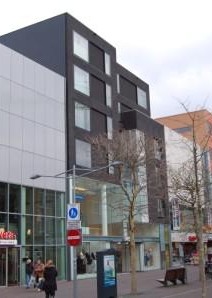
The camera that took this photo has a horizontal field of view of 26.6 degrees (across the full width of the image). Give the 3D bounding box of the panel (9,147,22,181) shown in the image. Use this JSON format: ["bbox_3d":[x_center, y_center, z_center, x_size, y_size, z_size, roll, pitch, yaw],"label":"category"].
[{"bbox_3d":[-6.284,1.194,30.951,0.100,2.517,1.280,-10,-16,30],"label":"panel"}]

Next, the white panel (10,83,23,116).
[{"bbox_3d":[-6.440,-3.555,32.100,0.100,2.425,1.280,-10,-16,30],"label":"white panel"}]

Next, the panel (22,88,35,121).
[{"bbox_3d":[-5.758,-3.324,33.247,0.100,2.454,1.280,-10,-16,30],"label":"panel"}]

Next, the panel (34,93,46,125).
[{"bbox_3d":[-5.102,-3.083,34.231,0.100,2.425,1.280,-10,-16,30],"label":"panel"}]

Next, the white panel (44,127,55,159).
[{"bbox_3d":[-4.335,-0.470,34.798,0.100,2.454,1.280,-10,-16,30],"label":"white panel"}]

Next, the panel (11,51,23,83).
[{"bbox_3d":[-6.516,-5.873,32.660,0.100,2.347,1.280,-10,-16,30],"label":"panel"}]

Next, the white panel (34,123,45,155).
[{"bbox_3d":[-5.025,-0.731,33.662,0.100,2.417,1.280,-10,-16,30],"label":"white panel"}]

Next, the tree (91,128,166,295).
[{"bbox_3d":[1.132,2.852,20.869,3.533,7.450,3.357,-2,-13,0],"label":"tree"}]

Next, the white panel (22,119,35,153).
[{"bbox_3d":[-5.233,-0.886,30.193,0.100,2.221,1.191,-9,-15,30],"label":"white panel"}]

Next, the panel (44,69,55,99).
[{"bbox_3d":[-4.510,-5.165,35.858,0.100,2.347,1.280,-10,-16,30],"label":"panel"}]

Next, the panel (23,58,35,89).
[{"bbox_3d":[-6.184,-5.962,35.614,0.070,2.443,1.323,-10,-16,30],"label":"panel"}]

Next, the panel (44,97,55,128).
[{"bbox_3d":[-4.687,-3.019,37.269,0.070,2.522,1.323,-10,-16,30],"label":"panel"}]

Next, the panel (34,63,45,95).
[{"bbox_3d":[-5.179,-5.401,34.792,0.100,2.347,1.280,-10,-16,30],"label":"panel"}]

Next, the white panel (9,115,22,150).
[{"bbox_3d":[-6.362,-1.203,31.531,0.100,2.417,1.280,-10,-16,30],"label":"white panel"}]

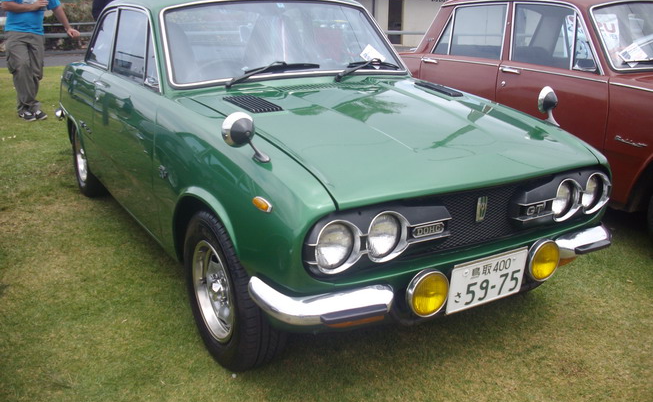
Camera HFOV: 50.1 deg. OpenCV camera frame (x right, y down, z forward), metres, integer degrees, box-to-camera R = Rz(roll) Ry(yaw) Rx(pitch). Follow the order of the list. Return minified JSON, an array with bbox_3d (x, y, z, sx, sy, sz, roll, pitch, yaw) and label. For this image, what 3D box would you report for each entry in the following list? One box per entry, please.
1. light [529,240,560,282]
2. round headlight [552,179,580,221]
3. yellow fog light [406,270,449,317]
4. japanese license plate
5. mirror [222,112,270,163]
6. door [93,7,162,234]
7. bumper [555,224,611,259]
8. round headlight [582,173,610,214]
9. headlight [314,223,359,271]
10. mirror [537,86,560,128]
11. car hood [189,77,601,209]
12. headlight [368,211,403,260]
[{"bbox_3d":[0.731,0.203,2.420,0.152,0.152,0.085,-10,20,-29],"label":"light"},{"bbox_3d":[0.825,-0.012,2.464,0.157,0.157,0.100,-10,20,-29],"label":"round headlight"},{"bbox_3d":[0.303,0.275,2.183,0.152,0.152,0.085,-10,20,-29],"label":"yellow fog light"},{"bbox_3d":[0.528,0.261,2.277,0.330,0.165,0.020,-9,25,-30],"label":"japanese license plate"},{"bbox_3d":[-0.255,-0.194,2.117,0.115,0.145,0.160,-9,19,-30],"label":"mirror"},{"bbox_3d":[-0.918,-0.421,3.346,0.190,0.950,1.080,-10,20,-29],"label":"door"},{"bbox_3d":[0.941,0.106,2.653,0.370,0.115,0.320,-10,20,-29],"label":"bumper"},{"bbox_3d":[0.992,-0.028,2.537,0.150,0.150,0.080,-9,19,-30],"label":"round headlight"},{"bbox_3d":[0.028,0.129,1.965,0.150,0.150,0.080,-9,19,-30],"label":"headlight"},{"bbox_3d":[0.913,-0.384,2.809,0.115,0.145,0.160,-9,19,-30],"label":"mirror"},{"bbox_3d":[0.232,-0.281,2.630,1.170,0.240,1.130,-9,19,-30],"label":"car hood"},{"bbox_3d":[0.166,0.099,2.099,0.157,0.157,0.100,-10,20,-29],"label":"headlight"}]

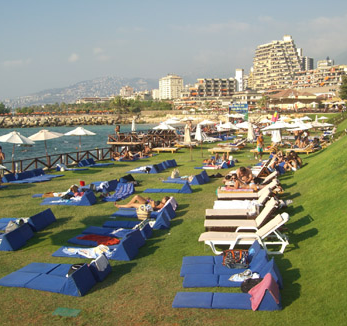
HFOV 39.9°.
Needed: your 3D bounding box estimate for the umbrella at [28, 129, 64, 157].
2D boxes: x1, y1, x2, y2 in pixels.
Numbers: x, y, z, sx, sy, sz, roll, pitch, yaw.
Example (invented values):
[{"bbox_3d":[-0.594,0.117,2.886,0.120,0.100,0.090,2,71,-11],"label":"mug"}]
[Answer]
[{"bbox_3d":[-7.396,-0.795,27.950,2.200,2.400,2.200,-6,7,1],"label":"umbrella"}]

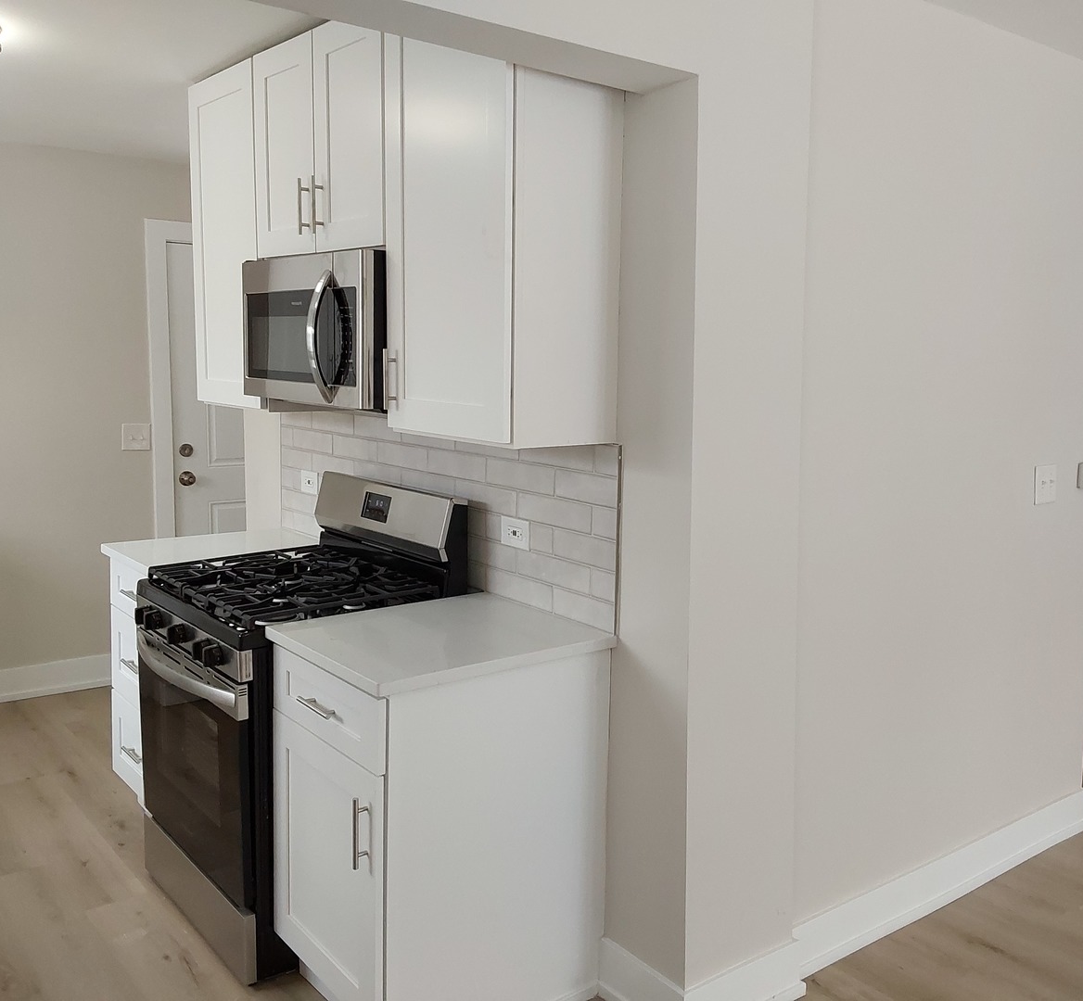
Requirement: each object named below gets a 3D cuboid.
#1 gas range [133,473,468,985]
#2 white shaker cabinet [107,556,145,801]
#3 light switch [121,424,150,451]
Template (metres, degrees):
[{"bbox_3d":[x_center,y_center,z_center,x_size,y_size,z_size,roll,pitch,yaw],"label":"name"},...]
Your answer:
[{"bbox_3d":[-0.716,0.558,3.126,0.710,1.187,0.762,-5,10,-38],"label":"gas range"},{"bbox_3d":[-1.060,0.625,3.695,0.655,0.882,0.524,-5,10,-38],"label":"white shaker cabinet"},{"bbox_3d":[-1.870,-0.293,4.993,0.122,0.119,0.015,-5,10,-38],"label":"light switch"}]

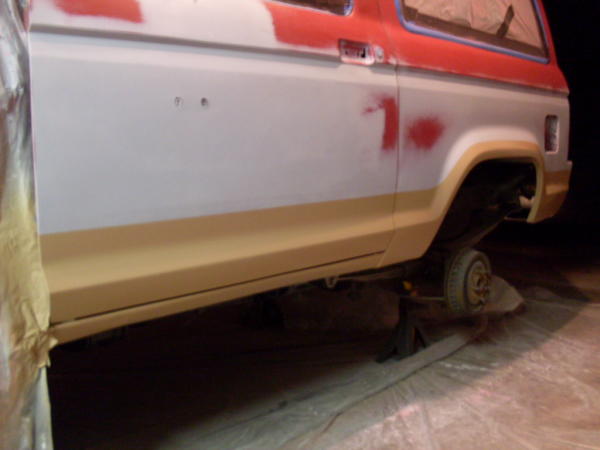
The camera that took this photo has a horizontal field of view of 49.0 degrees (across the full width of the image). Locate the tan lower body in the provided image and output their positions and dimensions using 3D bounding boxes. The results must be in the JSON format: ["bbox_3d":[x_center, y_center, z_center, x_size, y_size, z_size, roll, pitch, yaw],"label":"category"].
[{"bbox_3d":[0.322,-0.092,2.338,0.290,0.420,2.640,8,11,44],"label":"tan lower body"}]

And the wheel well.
[{"bbox_3d":[0.638,-0.126,2.720,0.330,0.320,0.870,8,11,44],"label":"wheel well"}]

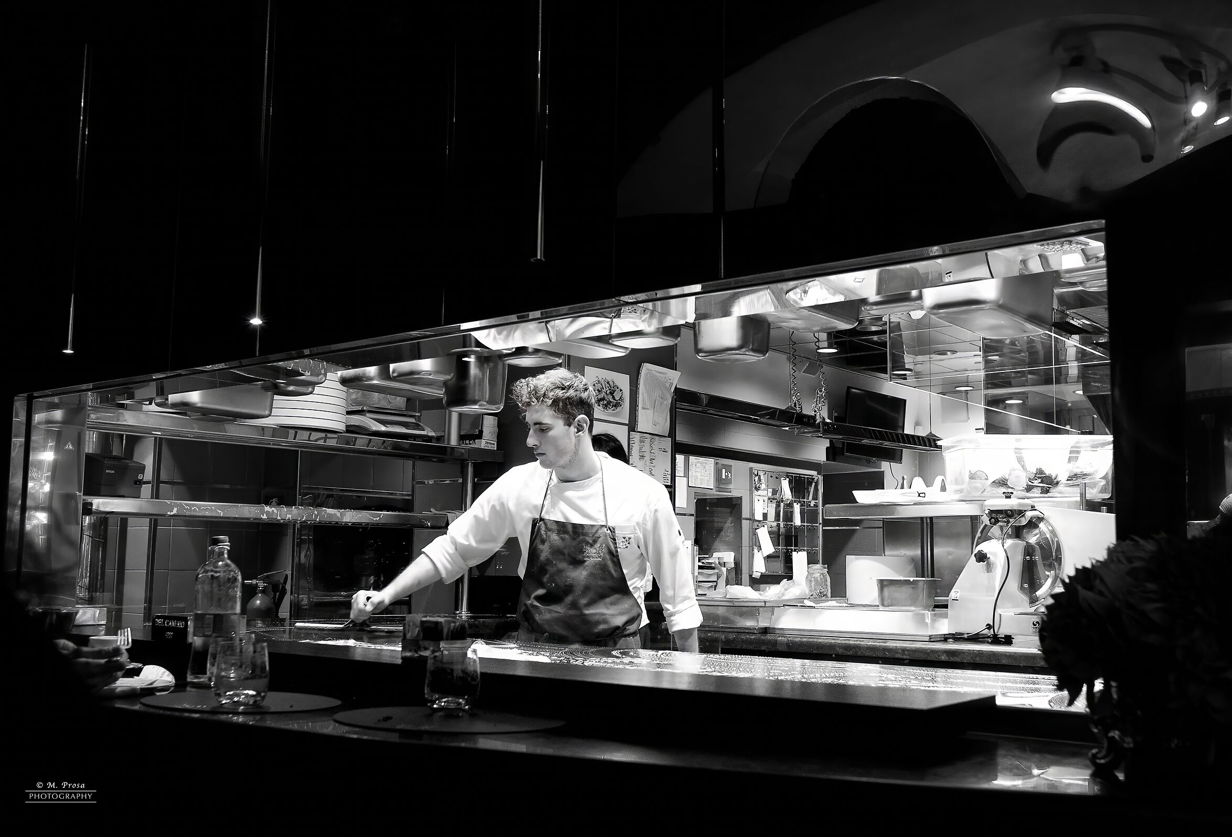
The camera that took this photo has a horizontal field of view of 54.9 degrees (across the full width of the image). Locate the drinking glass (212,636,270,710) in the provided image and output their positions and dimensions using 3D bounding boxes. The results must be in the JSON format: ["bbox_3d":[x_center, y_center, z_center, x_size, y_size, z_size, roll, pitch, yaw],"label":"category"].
[{"bbox_3d":[-0.609,0.416,1.935,0.087,0.097,0.087,1,-8,0],"label":"drinking glass"}]

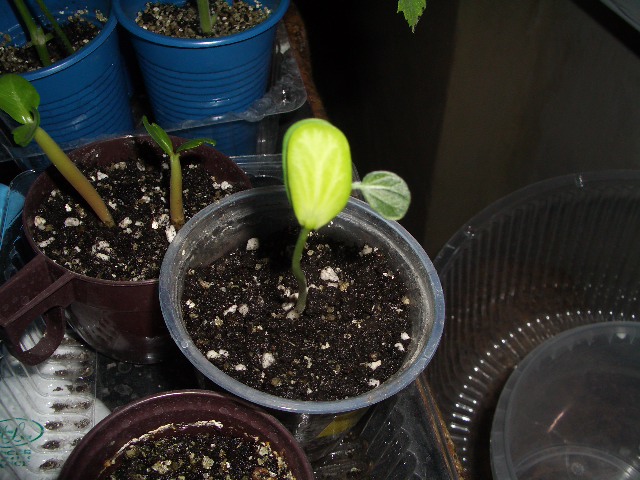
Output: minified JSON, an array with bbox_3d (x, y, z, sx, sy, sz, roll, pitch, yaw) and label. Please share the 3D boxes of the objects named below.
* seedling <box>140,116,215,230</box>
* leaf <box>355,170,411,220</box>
[{"bbox_3d":[-0.044,-0.021,0.207,0.021,0.043,0.011,-5,47,-12],"label":"seedling"},{"bbox_3d":[0.016,-0.011,0.160,0.013,0.004,0.012,13,89,5],"label":"leaf"}]

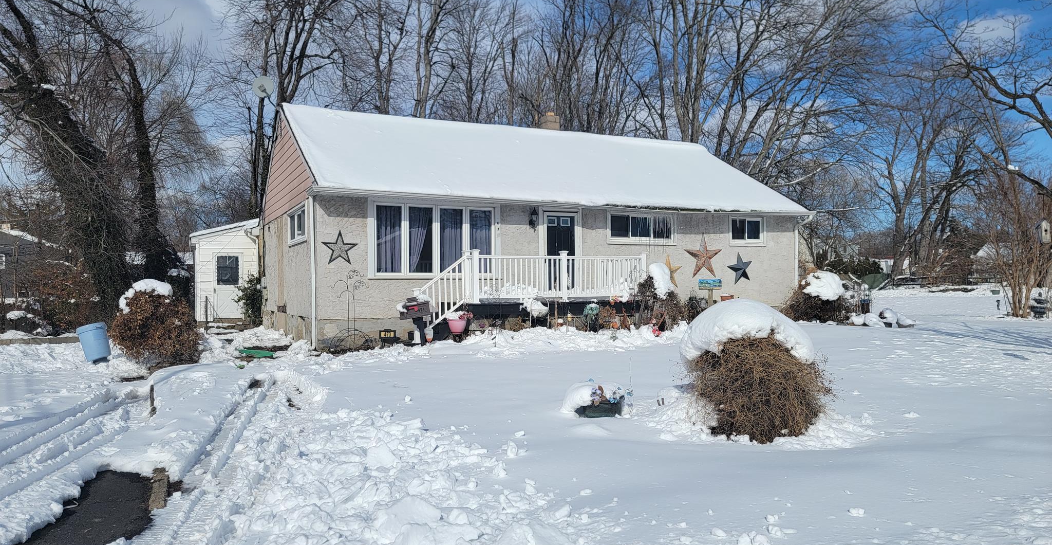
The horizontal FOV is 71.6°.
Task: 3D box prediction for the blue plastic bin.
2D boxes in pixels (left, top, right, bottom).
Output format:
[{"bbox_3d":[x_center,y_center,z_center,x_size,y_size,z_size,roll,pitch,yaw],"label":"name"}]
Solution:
[{"bbox_3d":[-7.887,1.297,13.300,0.550,0.700,0.550,-13,2,0],"label":"blue plastic bin"}]

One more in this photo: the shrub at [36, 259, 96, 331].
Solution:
[{"bbox_3d":[-12.600,0.640,20.000,1.650,2.000,1.600,-1,-1,0],"label":"shrub"}]

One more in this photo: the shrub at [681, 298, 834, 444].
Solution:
[{"bbox_3d":[2.210,0.890,7.000,1.450,1.280,1.380,-1,-1,0],"label":"shrub"}]

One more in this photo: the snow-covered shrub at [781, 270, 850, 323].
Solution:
[{"bbox_3d":[8.530,0.710,21.500,1.950,1.500,1.800,-1,-1,0],"label":"snow-covered shrub"}]

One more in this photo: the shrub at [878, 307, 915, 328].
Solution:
[{"bbox_3d":[9.910,1.200,19.500,1.000,0.550,0.850,-1,-1,0],"label":"shrub"}]

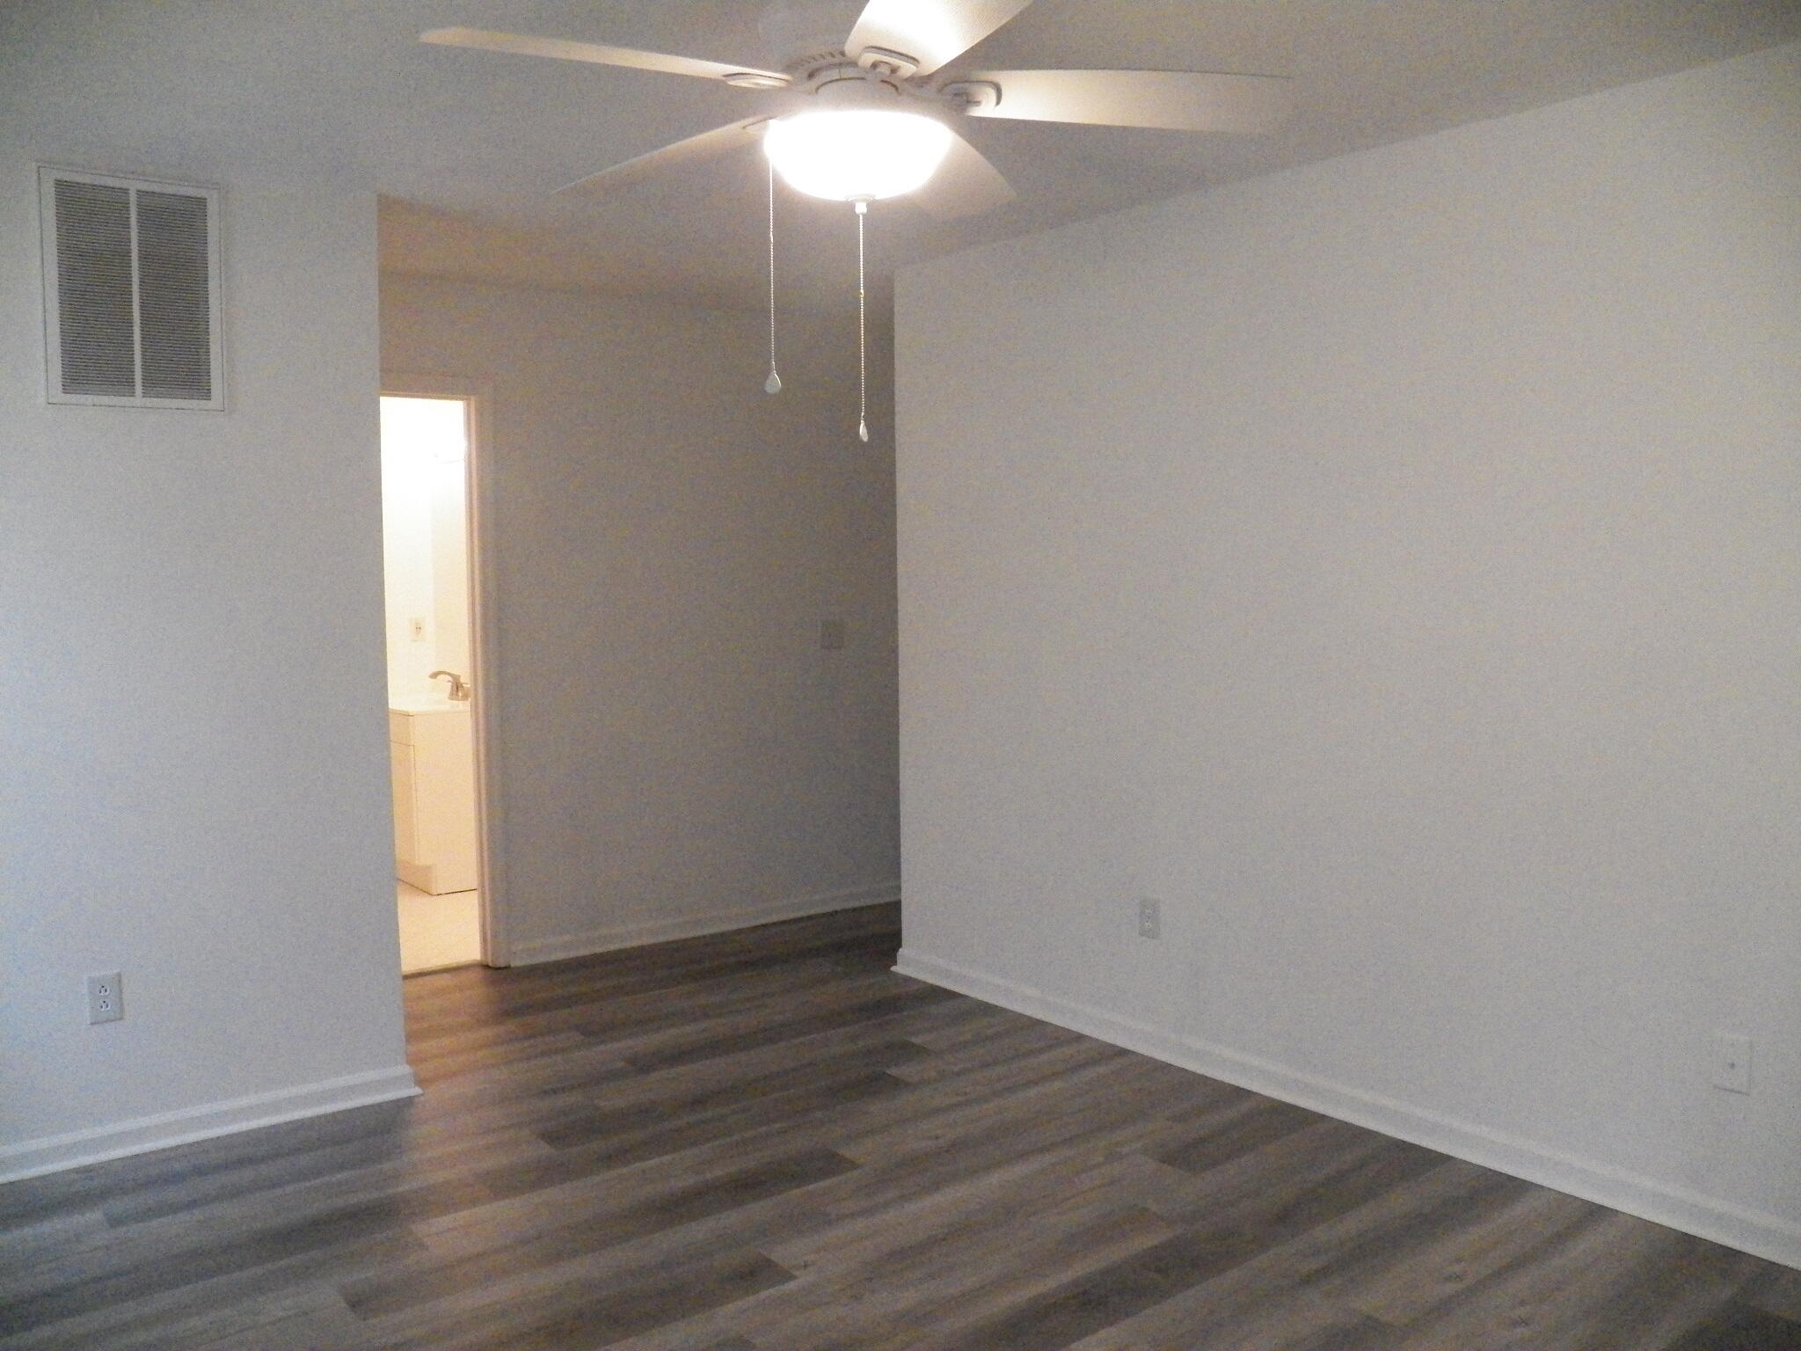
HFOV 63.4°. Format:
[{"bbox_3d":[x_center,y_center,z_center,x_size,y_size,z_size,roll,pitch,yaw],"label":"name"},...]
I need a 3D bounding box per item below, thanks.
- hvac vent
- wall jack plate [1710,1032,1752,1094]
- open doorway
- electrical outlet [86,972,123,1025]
[{"bbox_3d":[-1.815,-0.911,3.447,0.395,0.540,0.020,-4,6,-38],"label":"hvac vent"},{"bbox_3d":[1.702,0.796,2.981,0.008,0.116,0.072,-4,6,-38],"label":"wall jack plate"},{"bbox_3d":[-1.784,0.050,4.866,0.840,2.060,0.120,-4,6,-38],"label":"open doorway"},{"bbox_3d":[-1.910,0.776,3.501,0.072,0.116,0.008,-4,6,-38],"label":"electrical outlet"}]

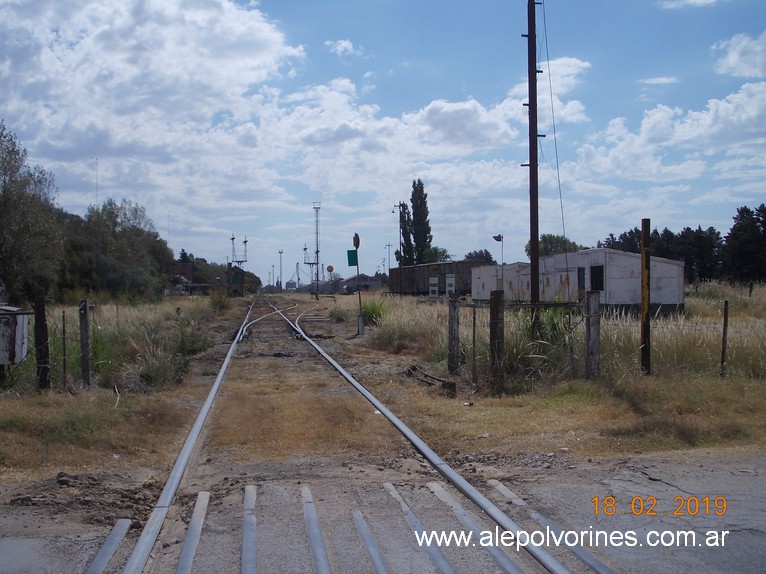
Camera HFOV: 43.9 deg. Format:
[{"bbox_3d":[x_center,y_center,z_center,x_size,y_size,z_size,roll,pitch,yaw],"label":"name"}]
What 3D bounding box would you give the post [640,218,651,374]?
[{"bbox_3d":[3.942,0.148,14.250,0.124,2.340,0.120,0,0,-8],"label":"post"}]

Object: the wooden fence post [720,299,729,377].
[{"bbox_3d":[5.067,0.767,14.100,0.060,1.134,0.060,3,0,-8],"label":"wooden fence post"}]

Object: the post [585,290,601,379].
[{"bbox_3d":[3.040,0.700,13.750,0.190,1.275,0.180,0,0,-8],"label":"post"}]

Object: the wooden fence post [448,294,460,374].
[{"bbox_3d":[1.090,0.716,14.500,0.150,1.235,0.145,0,0,-8],"label":"wooden fence post"}]

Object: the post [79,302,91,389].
[{"bbox_3d":[-3.964,0.748,12.650,0.115,1.164,0.115,-2,0,-8],"label":"post"}]

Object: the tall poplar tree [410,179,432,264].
[{"bbox_3d":[5.793,-7.317,145.000,3.400,18.445,3.400,0,0,-8],"label":"tall poplar tree"}]

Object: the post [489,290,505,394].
[{"bbox_3d":[1.404,0.683,11.670,0.165,1.271,0.150,0,0,-8],"label":"post"}]

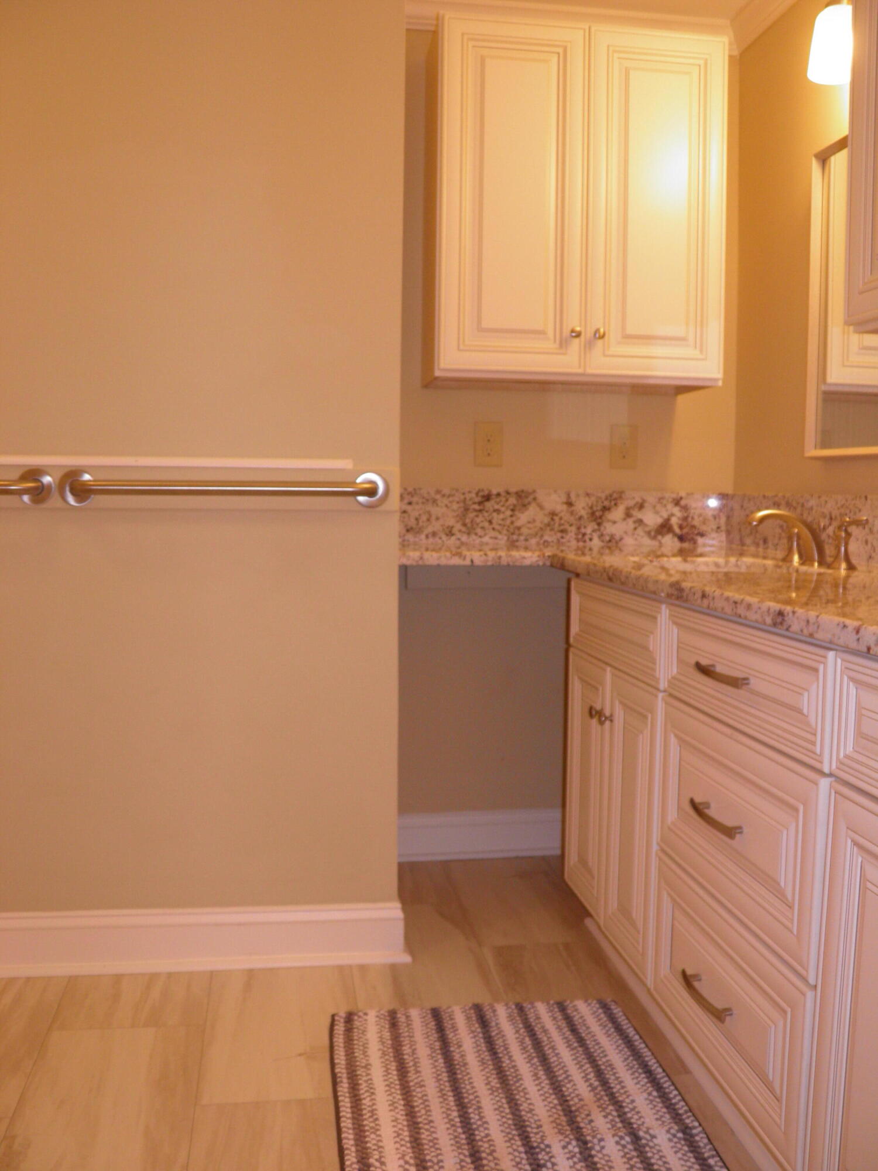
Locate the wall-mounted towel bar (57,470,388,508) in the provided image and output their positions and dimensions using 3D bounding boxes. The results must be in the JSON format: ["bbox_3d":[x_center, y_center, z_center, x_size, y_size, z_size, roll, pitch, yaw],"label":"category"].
[{"bbox_3d":[-0.438,-0.198,2.091,0.684,0.076,0.072,0,5,-9],"label":"wall-mounted towel bar"}]

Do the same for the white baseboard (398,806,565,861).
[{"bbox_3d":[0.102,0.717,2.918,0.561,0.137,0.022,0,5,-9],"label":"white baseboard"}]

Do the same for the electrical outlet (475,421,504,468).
[{"bbox_3d":[0.140,-0.394,2.837,0.082,0.125,0.010,0,5,-9],"label":"electrical outlet"}]

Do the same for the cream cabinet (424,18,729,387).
[{"bbox_3d":[0.345,-0.962,2.673,0.745,0.861,0.300,0,5,-9],"label":"cream cabinet"}]

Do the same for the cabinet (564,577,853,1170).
[{"bbox_3d":[0.697,0.444,1.899,0.622,0.862,1.209,0,5,-9],"label":"cabinet"}]

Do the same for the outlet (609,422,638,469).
[{"bbox_3d":[0.530,-0.395,2.895,0.082,0.125,0.010,0,5,-9],"label":"outlet"}]

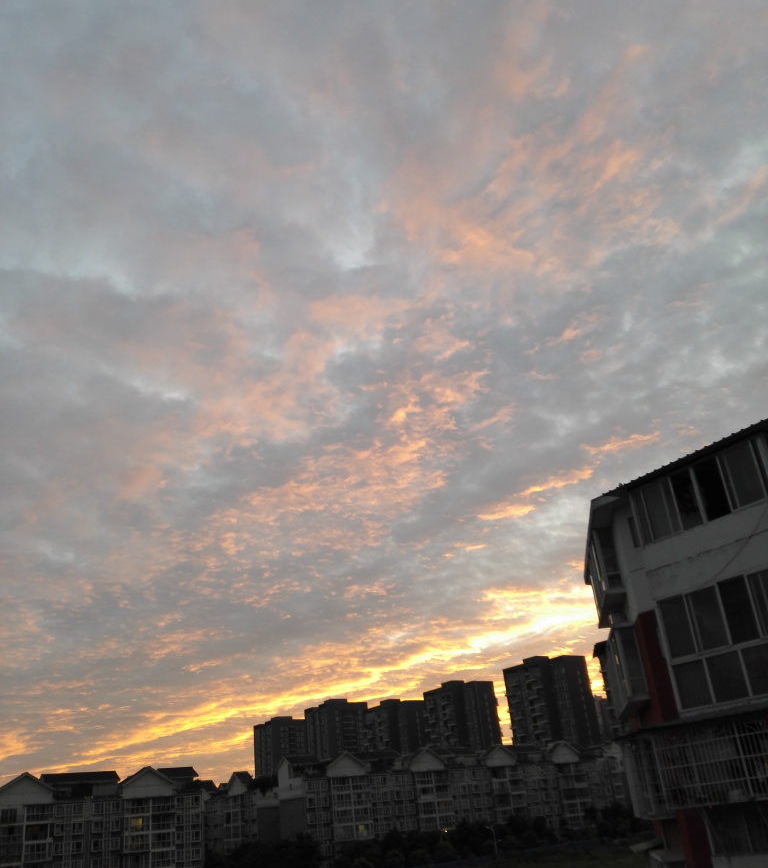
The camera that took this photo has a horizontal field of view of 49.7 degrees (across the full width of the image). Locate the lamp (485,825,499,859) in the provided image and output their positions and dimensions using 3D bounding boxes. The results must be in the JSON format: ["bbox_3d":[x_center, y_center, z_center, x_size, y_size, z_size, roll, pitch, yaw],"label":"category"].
[{"bbox_3d":[19.579,74.499,150.041,0.350,6.300,1.900,15,-32,-37],"label":"lamp"}]

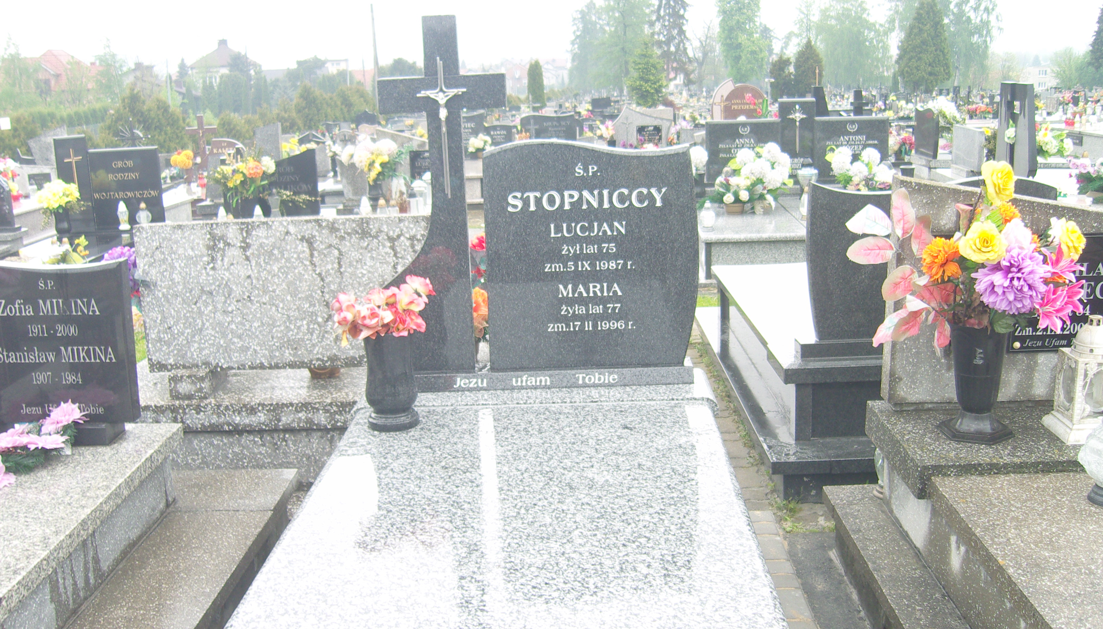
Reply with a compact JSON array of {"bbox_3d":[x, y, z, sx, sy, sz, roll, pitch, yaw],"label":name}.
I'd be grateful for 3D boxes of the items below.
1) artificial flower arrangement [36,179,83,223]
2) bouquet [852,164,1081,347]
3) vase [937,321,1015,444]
[{"bbox_3d":[-4.126,-0.951,9.092,0.380,0.350,0.350,-2,13,1],"label":"artificial flower arrangement"},{"bbox_3d":[1.137,-0.169,3.020,0.630,0.500,0.420,-2,13,1],"label":"bouquet"},{"bbox_3d":[1.222,0.185,3.141,0.200,0.325,0.200,-2,13,1],"label":"vase"}]

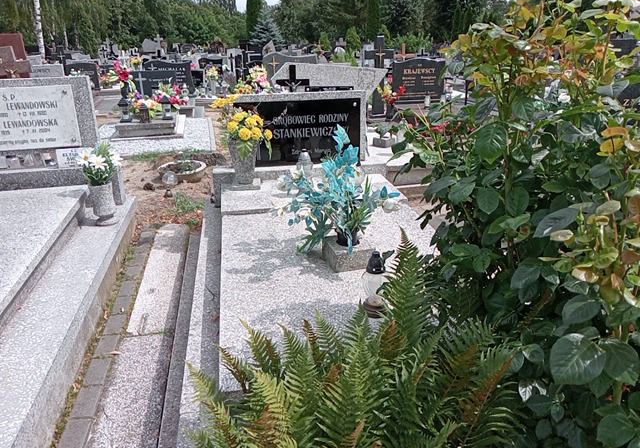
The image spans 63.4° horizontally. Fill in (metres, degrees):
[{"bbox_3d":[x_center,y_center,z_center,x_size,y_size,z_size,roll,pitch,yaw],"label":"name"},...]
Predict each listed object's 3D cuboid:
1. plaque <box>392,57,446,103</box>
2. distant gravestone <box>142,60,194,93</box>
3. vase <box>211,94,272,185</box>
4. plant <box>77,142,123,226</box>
[{"bbox_3d":[1.655,-2.367,8.495,0.860,0.700,0.130,-4,20,-10],"label":"plaque"},{"bbox_3d":[-2.920,-2.801,9.905,0.960,0.630,0.140,-4,20,-12],"label":"distant gravestone"},{"bbox_3d":[-0.627,-0.669,4.044,0.460,0.680,0.400,-4,20,-10],"label":"vase"},{"bbox_3d":[-1.498,-0.273,3.460,0.280,0.530,0.270,-4,20,-10],"label":"plant"}]

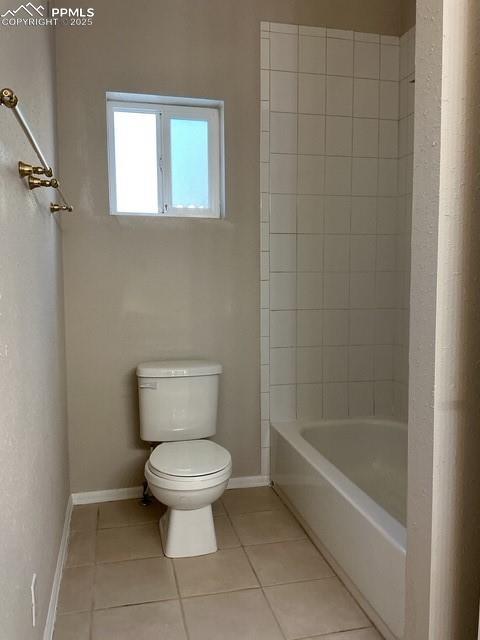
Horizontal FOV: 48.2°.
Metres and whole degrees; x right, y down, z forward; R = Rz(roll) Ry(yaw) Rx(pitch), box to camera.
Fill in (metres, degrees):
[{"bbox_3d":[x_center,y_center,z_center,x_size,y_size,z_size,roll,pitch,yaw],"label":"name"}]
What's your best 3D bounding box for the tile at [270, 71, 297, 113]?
[{"bbox_3d":[0.227,-1.171,2.768,0.152,0.203,0.010,-2,6,-14],"label":"tile"}]

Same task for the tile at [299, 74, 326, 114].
[{"bbox_3d":[0.383,-1.194,2.842,0.152,0.203,0.010,-1,5,-12],"label":"tile"}]

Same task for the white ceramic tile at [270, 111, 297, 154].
[{"bbox_3d":[0.228,-0.967,2.788,0.152,0.203,0.010,-2,6,-14],"label":"white ceramic tile"}]

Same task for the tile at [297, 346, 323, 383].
[{"bbox_3d":[0.384,0.253,2.944,0.152,0.203,0.010,-2,6,-14],"label":"tile"}]

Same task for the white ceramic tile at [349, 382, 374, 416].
[{"bbox_3d":[0.686,0.445,3.049,0.152,0.203,0.010,-2,6,-13],"label":"white ceramic tile"}]

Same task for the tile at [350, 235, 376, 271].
[{"bbox_3d":[0.679,-0.369,2.952,0.151,0.202,0.009,-1,5,-13],"label":"tile"}]

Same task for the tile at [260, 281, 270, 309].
[{"bbox_3d":[0.134,-0.135,2.845,0.046,0.150,0.010,-2,6,-14],"label":"tile"}]

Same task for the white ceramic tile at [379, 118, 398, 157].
[{"bbox_3d":[0.816,-0.998,2.952,0.120,0.203,0.010,-1,5,-12],"label":"white ceramic tile"}]

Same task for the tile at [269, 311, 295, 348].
[{"bbox_3d":[0.234,0.052,2.898,0.151,0.203,0.010,-2,6,-13],"label":"tile"}]

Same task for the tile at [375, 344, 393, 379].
[{"bbox_3d":[0.817,0.240,3.058,0.117,0.203,0.010,-2,6,-13],"label":"tile"}]

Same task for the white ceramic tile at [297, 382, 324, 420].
[{"bbox_3d":[0.379,0.450,2.938,0.150,0.201,0.010,-2,6,-13],"label":"white ceramic tile"}]

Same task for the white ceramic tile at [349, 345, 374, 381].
[{"bbox_3d":[0.687,0.240,3.037,0.152,0.203,0.010,-1,5,-12],"label":"white ceramic tile"}]

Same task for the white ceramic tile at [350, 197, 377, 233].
[{"bbox_3d":[0.680,-0.573,2.940,0.151,0.203,0.010,-2,6,-13],"label":"white ceramic tile"}]

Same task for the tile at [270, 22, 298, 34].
[{"bbox_3d":[0.222,-1.475,2.718,0.150,0.044,0.010,-2,6,-13],"label":"tile"}]

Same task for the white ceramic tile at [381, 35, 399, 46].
[{"bbox_3d":[0.806,-1.498,2.875,0.117,0.046,0.010,-2,6,-13],"label":"white ceramic tile"}]

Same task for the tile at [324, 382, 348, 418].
[{"bbox_3d":[0.535,0.451,3.000,0.152,0.201,0.010,-2,6,-14],"label":"tile"}]

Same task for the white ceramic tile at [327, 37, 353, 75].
[{"bbox_3d":[0.528,-1.401,2.854,0.152,0.198,0.010,-1,5,-12],"label":"white ceramic tile"}]

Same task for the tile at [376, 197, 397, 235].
[{"bbox_3d":[0.803,-0.573,2.942,0.117,0.201,0.010,-2,6,-13],"label":"tile"}]

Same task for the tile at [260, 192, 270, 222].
[{"bbox_3d":[0.130,-0.590,2.807,0.050,0.152,0.010,-2,6,-13],"label":"tile"}]

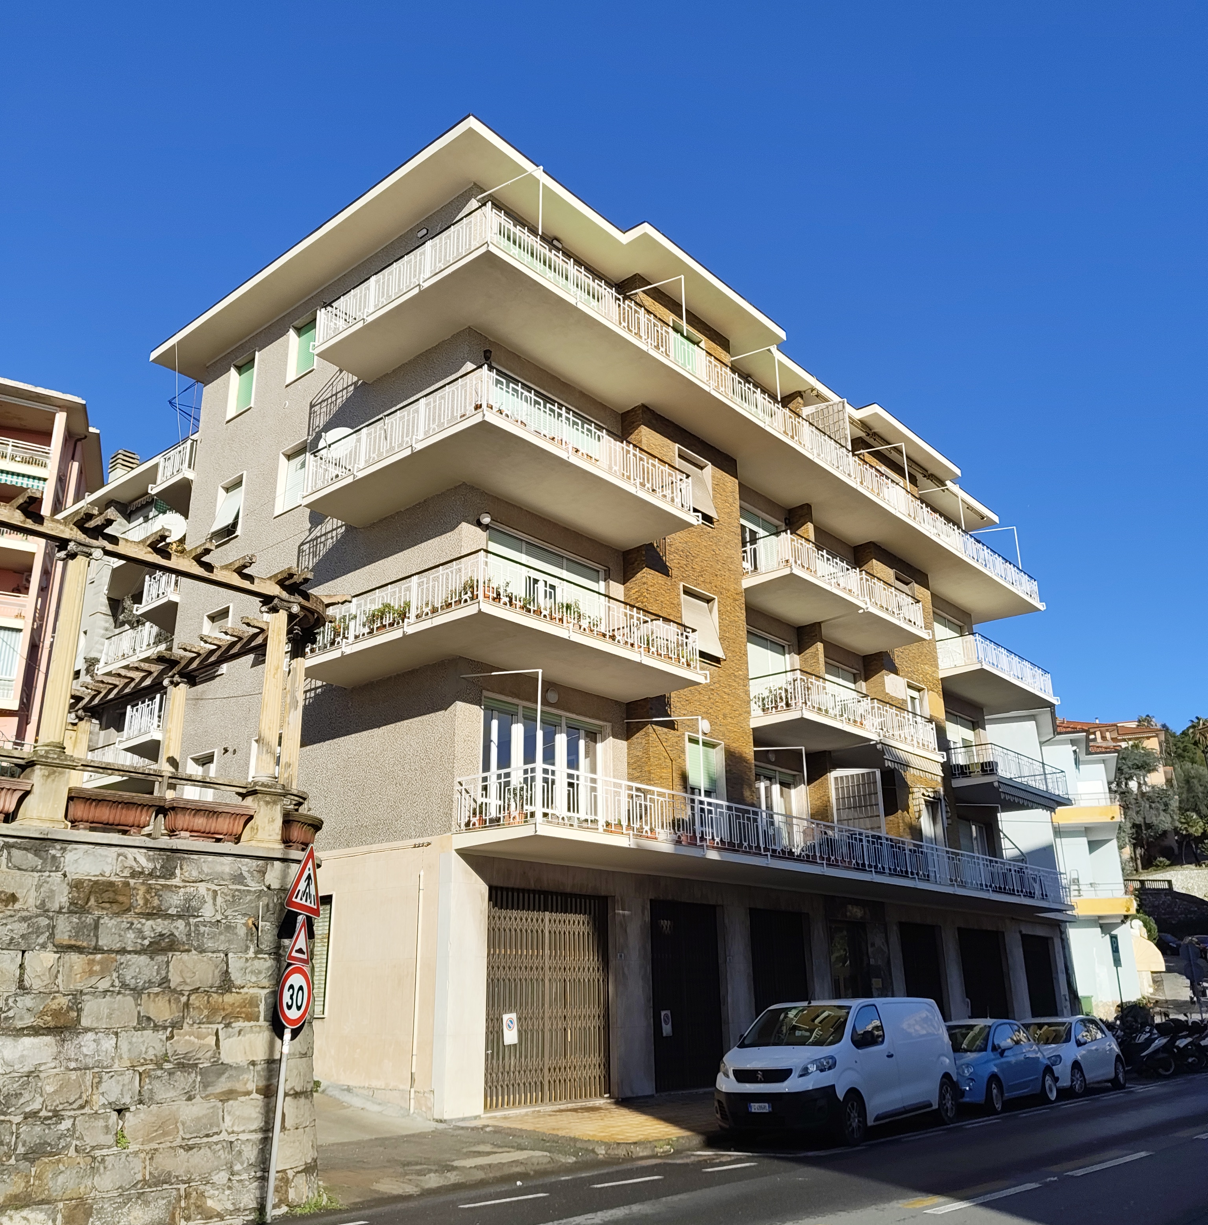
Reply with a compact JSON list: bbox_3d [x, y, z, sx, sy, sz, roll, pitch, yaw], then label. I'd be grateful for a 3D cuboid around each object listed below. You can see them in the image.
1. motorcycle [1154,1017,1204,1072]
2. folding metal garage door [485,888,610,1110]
[{"bbox_3d":[14.869,11.527,29.593,0.750,1.200,1.950,11,-22,-29],"label":"motorcycle"},{"bbox_3d":[-0.994,6.774,19.712,0.120,3.564,3.285,-17,-25,38],"label":"folding metal garage door"}]

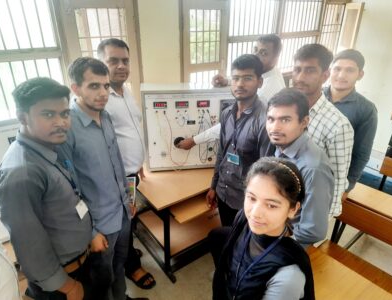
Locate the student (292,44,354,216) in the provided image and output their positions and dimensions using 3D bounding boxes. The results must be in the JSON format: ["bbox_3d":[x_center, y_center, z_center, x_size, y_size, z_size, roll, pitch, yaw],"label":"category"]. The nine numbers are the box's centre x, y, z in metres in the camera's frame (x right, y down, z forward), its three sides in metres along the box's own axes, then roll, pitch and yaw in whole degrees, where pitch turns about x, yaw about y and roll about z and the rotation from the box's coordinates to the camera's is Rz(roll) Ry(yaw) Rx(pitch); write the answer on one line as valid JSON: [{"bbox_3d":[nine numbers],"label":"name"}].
[{"bbox_3d":[0.665,0.256,1.742,0.330,1.715,0.480,-21,32,-37],"label":"student"}]

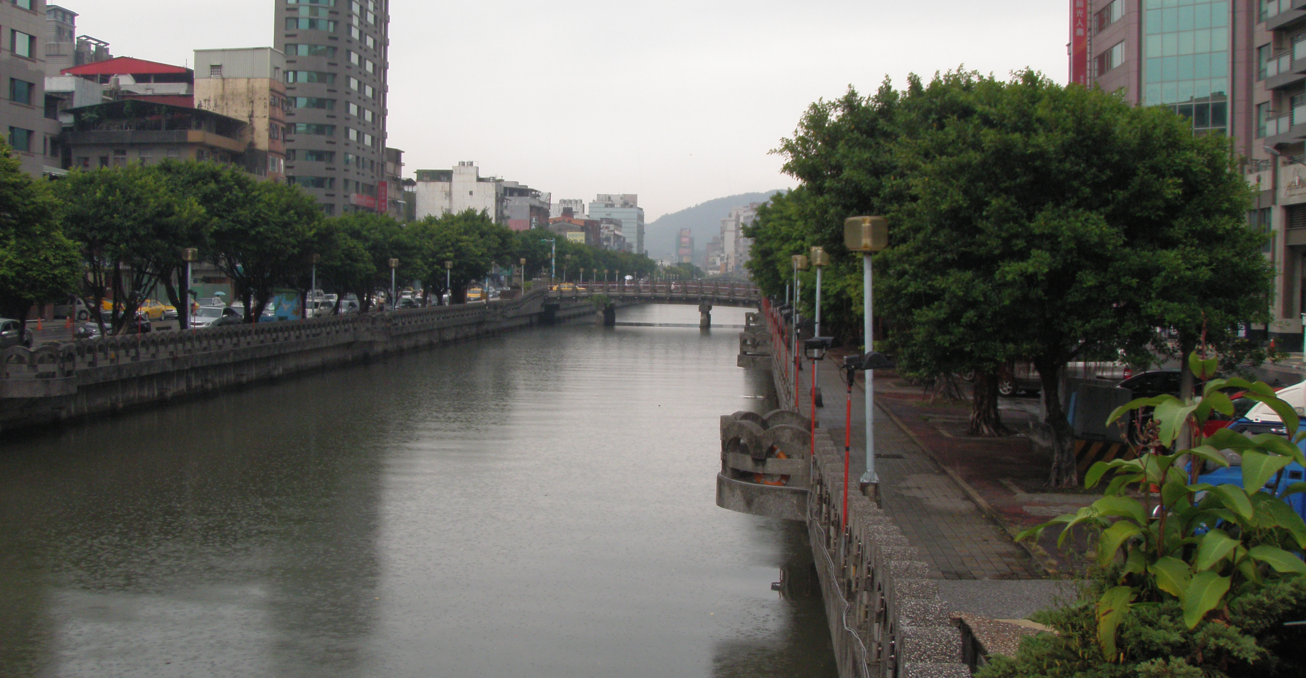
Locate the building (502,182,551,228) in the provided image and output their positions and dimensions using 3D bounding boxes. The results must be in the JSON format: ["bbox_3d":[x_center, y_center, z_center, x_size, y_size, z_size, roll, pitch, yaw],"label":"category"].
[{"bbox_3d":[-29.824,-21.452,303.000,11.000,22.458,20.000,1,3,4],"label":"building"}]

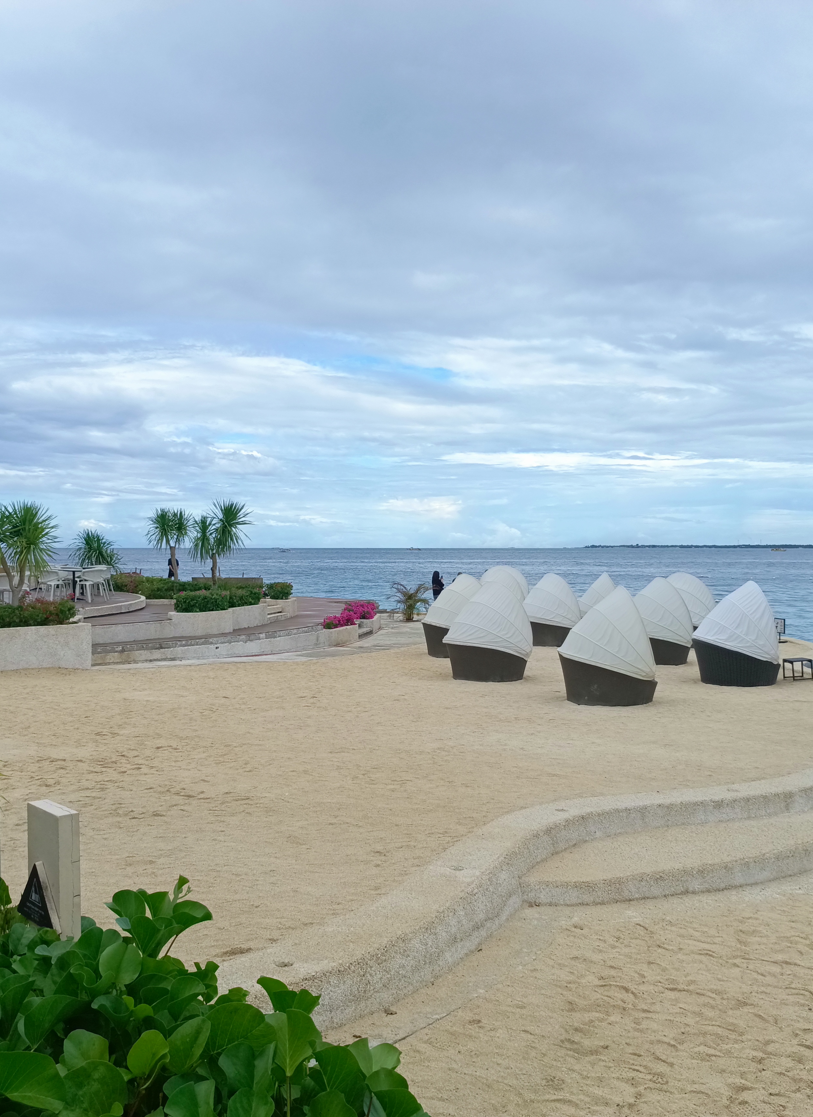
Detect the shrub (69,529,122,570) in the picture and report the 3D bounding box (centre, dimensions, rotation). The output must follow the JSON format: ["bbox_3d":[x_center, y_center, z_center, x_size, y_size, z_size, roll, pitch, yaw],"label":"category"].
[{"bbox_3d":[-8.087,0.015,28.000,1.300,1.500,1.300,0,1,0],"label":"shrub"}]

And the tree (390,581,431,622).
[{"bbox_3d":[0.108,1.329,33.200,1.300,1.200,1.250,0,1,0],"label":"tree"}]

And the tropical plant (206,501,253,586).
[{"bbox_3d":[-4.160,-0.301,25.300,1.100,2.150,1.100,0,1,-12],"label":"tropical plant"}]

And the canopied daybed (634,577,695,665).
[{"bbox_3d":[5.316,1.267,22.700,1.560,1.760,1.600,0,1,-25],"label":"canopied daybed"}]

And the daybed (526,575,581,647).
[{"bbox_3d":[3.381,1.161,24.900,1.420,1.620,1.380,1,1,43],"label":"daybed"}]

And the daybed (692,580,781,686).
[{"bbox_3d":[5.315,1.158,17.300,1.380,1.630,1.420,0,1,-14],"label":"daybed"}]

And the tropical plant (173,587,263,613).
[{"bbox_3d":[-4.050,0.892,22.900,0.800,0.520,2.300,0,1,33],"label":"tropical plant"}]

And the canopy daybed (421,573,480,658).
[{"bbox_3d":[1.125,1.254,23.900,1.560,1.760,1.600,0,1,-25],"label":"canopy daybed"}]

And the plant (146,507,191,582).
[{"bbox_3d":[-6.267,-0.292,28.400,1.150,2.150,1.150,0,1,0],"label":"plant"}]

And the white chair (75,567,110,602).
[{"bbox_3d":[-7.390,0.615,25.300,0.600,0.790,0.630,0,1,38],"label":"white chair"}]

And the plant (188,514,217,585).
[{"bbox_3d":[-4.790,-0.137,25.300,0.720,1.800,0.720,0,1,-12],"label":"plant"}]

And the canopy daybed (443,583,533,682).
[{"bbox_3d":[1.522,1.295,19.950,1.560,1.760,1.600,0,1,-35],"label":"canopy daybed"}]

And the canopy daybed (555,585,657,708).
[{"bbox_3d":[3.135,1.327,16.800,1.560,1.760,1.600,0,1,-6],"label":"canopy daybed"}]

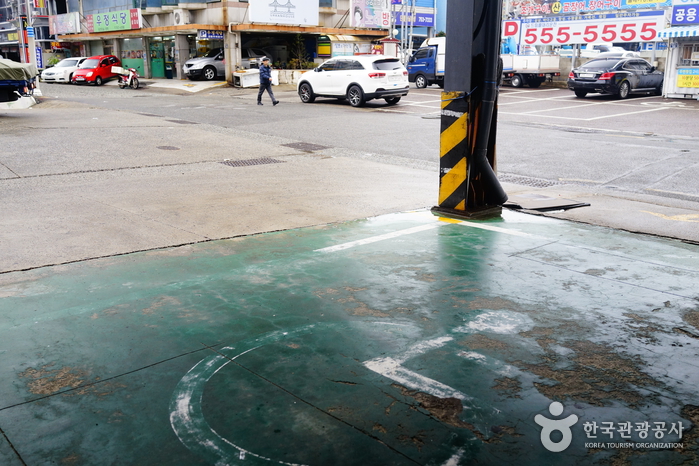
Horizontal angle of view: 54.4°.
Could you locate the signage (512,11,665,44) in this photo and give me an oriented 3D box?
[{"bbox_3d":[12.170,-10.367,34.600,0.180,1.420,8.000,-11,19,-37],"label":"signage"}]

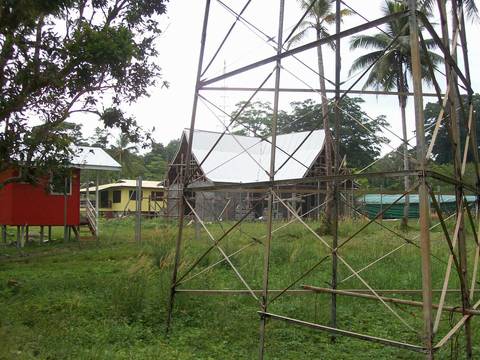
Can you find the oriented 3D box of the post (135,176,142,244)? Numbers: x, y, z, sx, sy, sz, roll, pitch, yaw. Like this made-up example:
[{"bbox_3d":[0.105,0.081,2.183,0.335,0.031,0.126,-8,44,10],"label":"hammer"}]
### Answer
[{"bbox_3d":[-4.310,1.295,26.500,0.220,2.900,0.220,0,-3,0],"label":"post"}]

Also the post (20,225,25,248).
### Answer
[{"bbox_3d":[-8.706,2.256,25.000,0.110,0.950,0.110,0,-3,0],"label":"post"}]

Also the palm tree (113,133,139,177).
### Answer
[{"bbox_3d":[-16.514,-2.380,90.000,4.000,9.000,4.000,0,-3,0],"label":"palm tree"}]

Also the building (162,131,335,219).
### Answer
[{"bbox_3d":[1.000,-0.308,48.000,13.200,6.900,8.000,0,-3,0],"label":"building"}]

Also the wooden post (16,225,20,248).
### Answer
[{"bbox_3d":[-8.858,2.276,25.000,0.120,0.950,0.120,0,-3,0],"label":"wooden post"}]

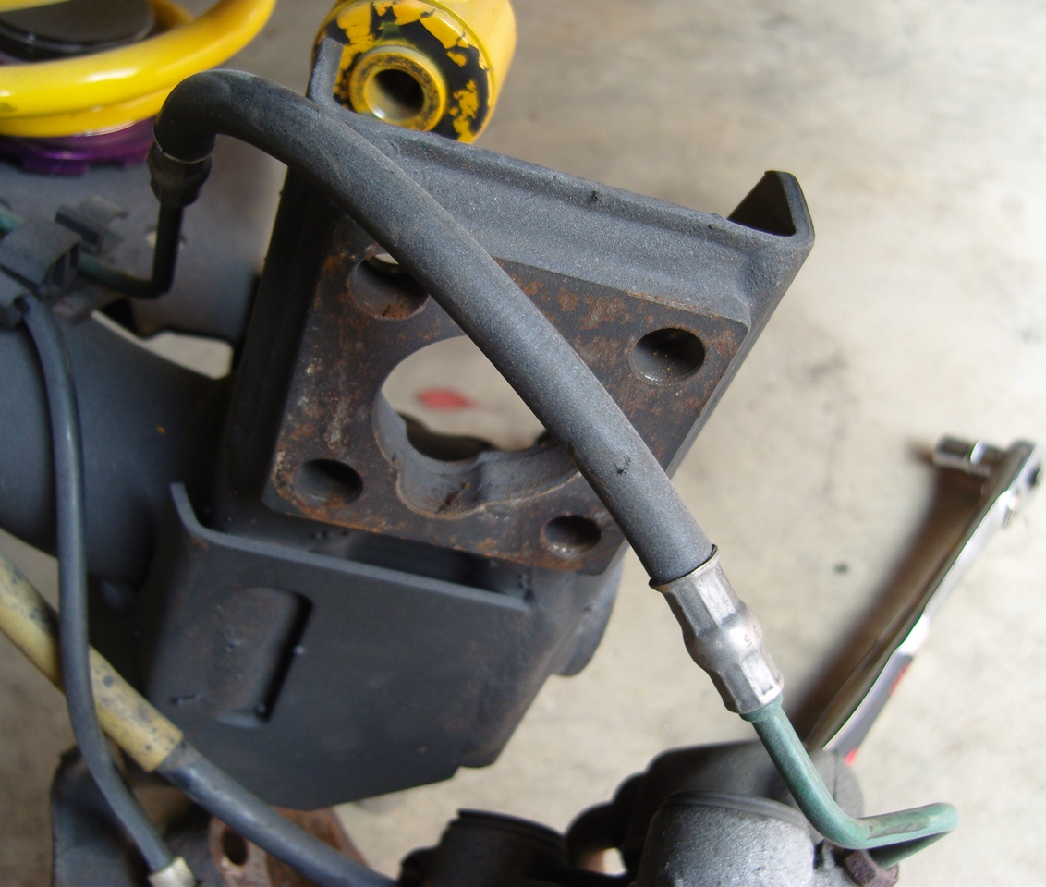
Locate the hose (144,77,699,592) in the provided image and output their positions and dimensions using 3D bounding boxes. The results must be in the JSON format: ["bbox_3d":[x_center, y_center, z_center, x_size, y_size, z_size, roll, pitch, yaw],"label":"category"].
[{"bbox_3d":[-0.018,-0.027,0.185,0.125,0.035,0.016,41,59,15],"label":"hose"}]

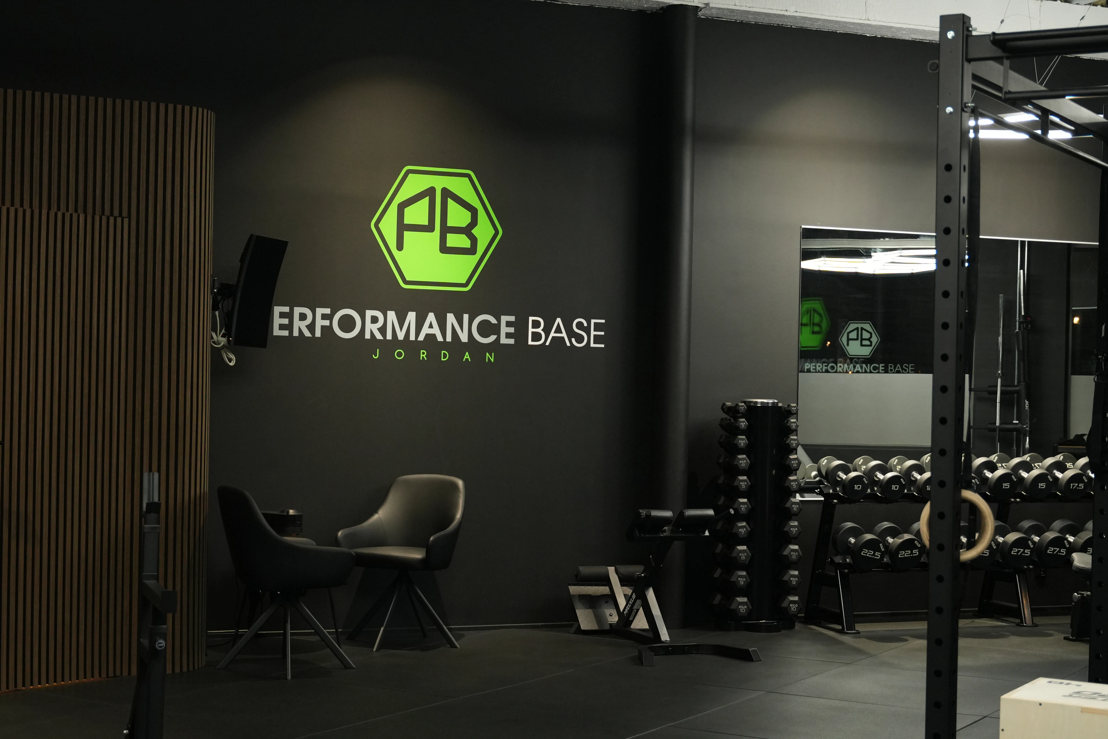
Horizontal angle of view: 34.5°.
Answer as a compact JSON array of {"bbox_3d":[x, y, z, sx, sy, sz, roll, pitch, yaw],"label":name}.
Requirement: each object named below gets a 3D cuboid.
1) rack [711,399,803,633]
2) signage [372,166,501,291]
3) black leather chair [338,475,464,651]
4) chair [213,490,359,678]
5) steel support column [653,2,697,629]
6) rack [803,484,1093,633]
[{"bbox_3d":[1.118,0.805,9.978,0.451,1.264,0.431,1,0,-22],"label":"rack"},{"bbox_3d":[-0.625,-0.749,9.527,0.742,0.655,0.020,1,0,-22],"label":"signage"},{"bbox_3d":[-0.765,0.981,9.111,0.573,0.833,0.588,1,0,23],"label":"black leather chair"},{"bbox_3d":[-1.233,0.968,8.279,0.588,0.833,0.573,1,0,-29],"label":"chair"},{"bbox_3d":[0.670,-0.290,9.930,0.191,3.437,0.191,1,0,0],"label":"steel support column"},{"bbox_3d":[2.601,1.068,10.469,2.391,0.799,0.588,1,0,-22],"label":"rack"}]

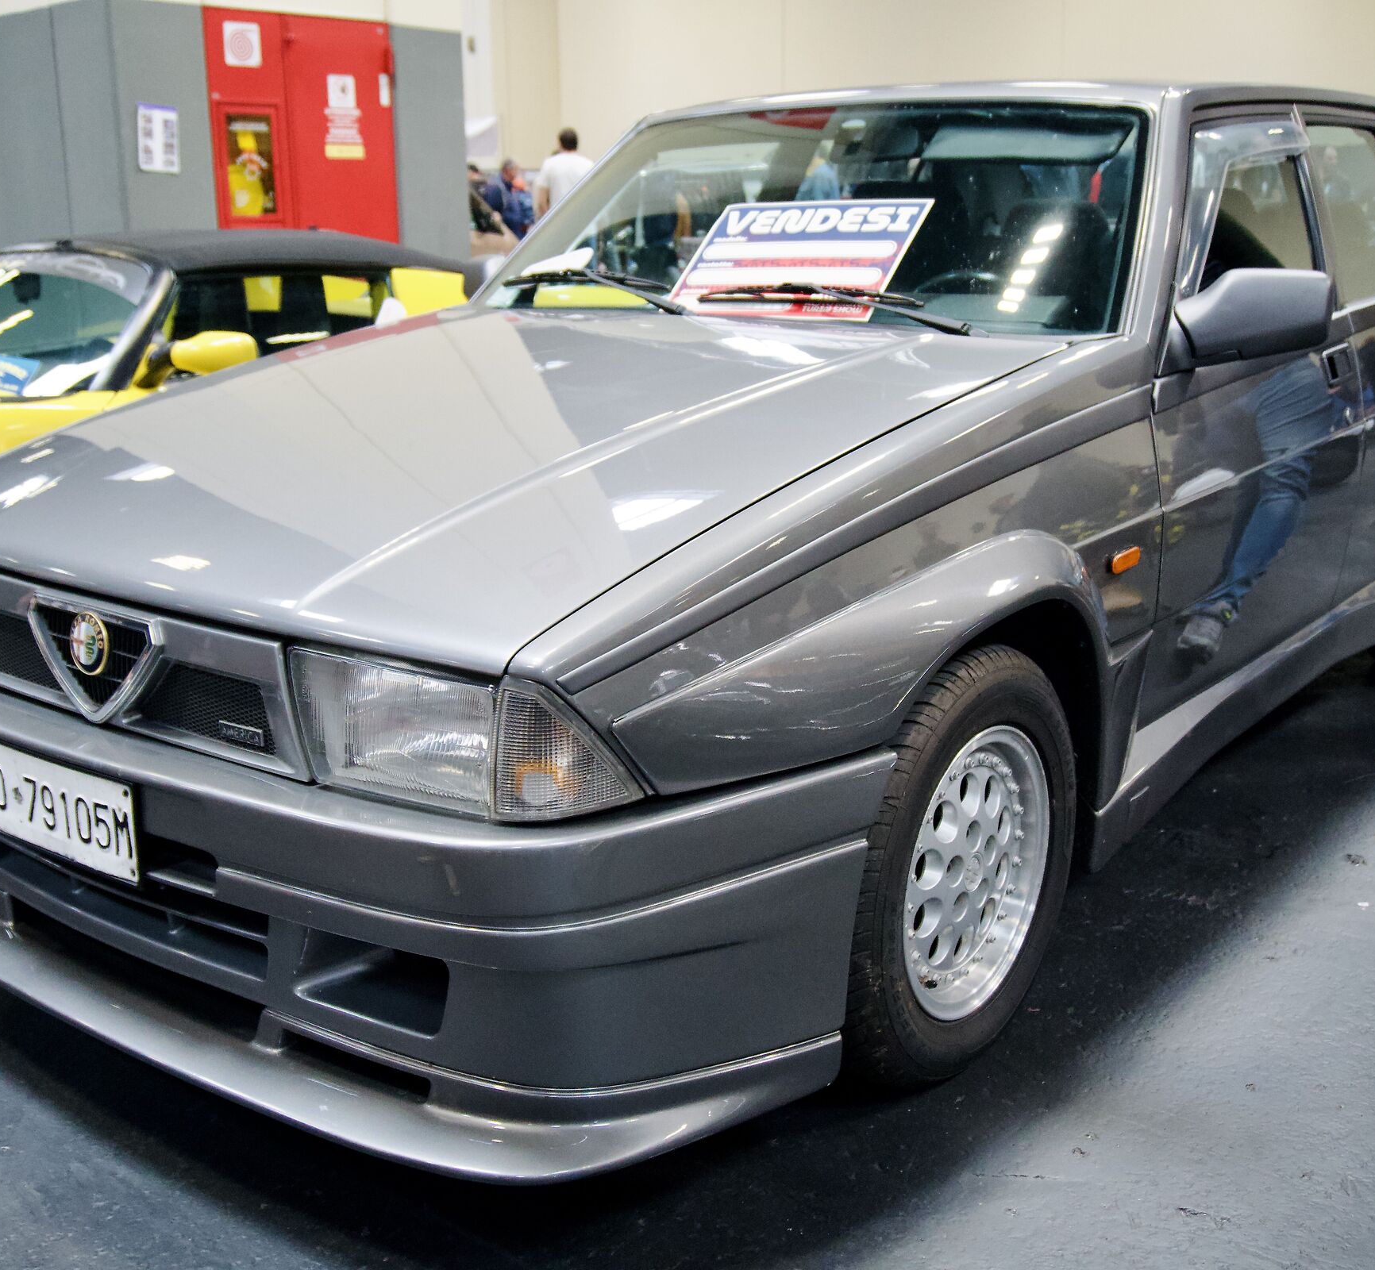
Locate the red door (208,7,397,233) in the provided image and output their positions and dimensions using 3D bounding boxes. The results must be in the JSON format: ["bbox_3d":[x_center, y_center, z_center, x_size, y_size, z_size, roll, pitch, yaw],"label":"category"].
[{"bbox_3d":[-1.931,-2.068,8.481,0.080,2.130,1.060,11,19,39],"label":"red door"}]

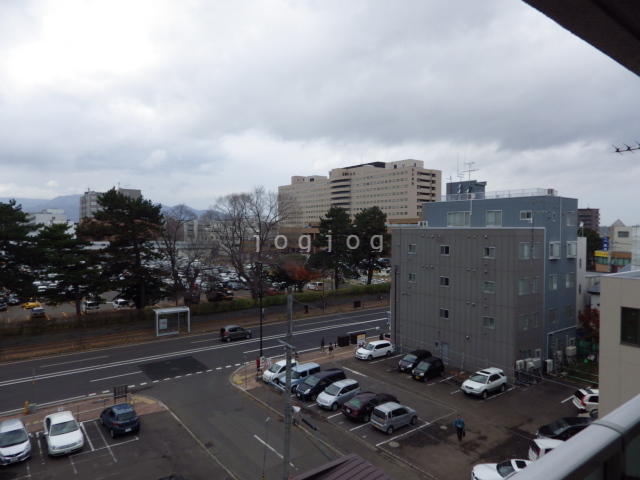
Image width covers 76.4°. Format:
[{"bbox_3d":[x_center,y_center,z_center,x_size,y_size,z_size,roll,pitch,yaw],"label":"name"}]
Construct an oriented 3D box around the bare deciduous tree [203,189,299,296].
[{"bbox_3d":[-14.095,0.765,81.879,18.300,23.107,15.500,0,1,-10],"label":"bare deciduous tree"}]

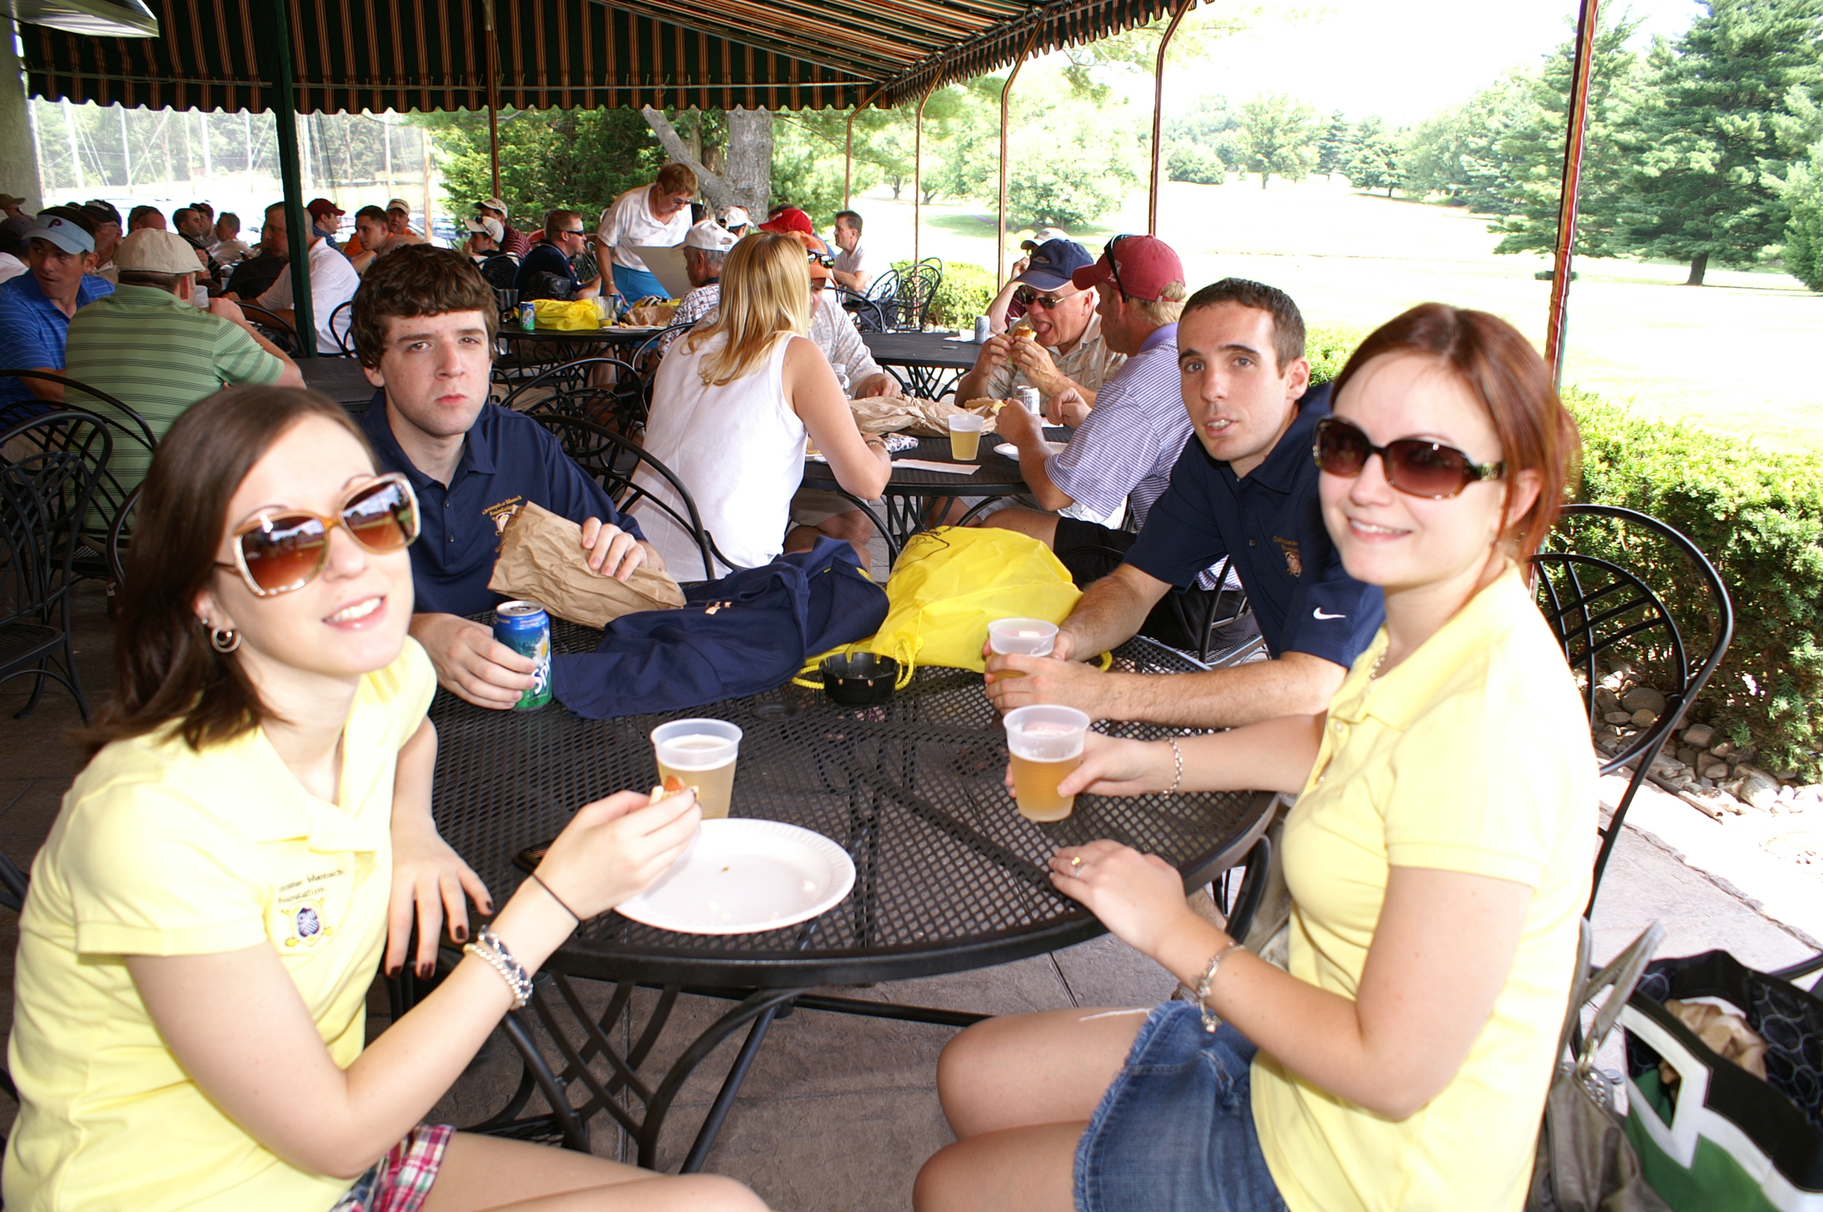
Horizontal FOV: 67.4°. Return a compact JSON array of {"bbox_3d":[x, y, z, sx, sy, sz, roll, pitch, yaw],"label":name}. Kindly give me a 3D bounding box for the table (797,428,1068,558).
[{"bbox_3d":[0.012,-0.092,3.672,1.180,0.720,1.180,1,16,0],"label":"table"}]

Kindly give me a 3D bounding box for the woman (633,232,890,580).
[{"bbox_3d":[-0.325,-0.199,3.134,0.470,1.270,0.740,11,19,30],"label":"woman"}]

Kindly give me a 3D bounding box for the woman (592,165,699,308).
[{"bbox_3d":[-1.320,-1.497,7.023,0.480,1.510,0.570,-13,22,-41],"label":"woman"}]

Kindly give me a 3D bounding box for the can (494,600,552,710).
[{"bbox_3d":[-0.469,0.061,1.663,0.066,0.122,0.066,-3,17,-14],"label":"can"}]

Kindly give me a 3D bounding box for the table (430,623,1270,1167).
[{"bbox_3d":[-0.163,0.479,1.802,1.190,0.730,1.190,2,16,0],"label":"table"}]

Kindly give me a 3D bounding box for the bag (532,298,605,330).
[{"bbox_3d":[-1.618,-1.376,6.436,0.360,0.135,0.240,1,16,-3],"label":"bag"}]

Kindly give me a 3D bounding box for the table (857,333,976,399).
[{"bbox_3d":[0.142,-0.800,6.174,1.180,0.730,1.180,2,16,0],"label":"table"}]

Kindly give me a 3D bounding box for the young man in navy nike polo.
[{"bbox_3d":[0.436,0.162,1.994,0.730,1.260,0.540,-10,20,-33],"label":"young man in navy nike polo"}]

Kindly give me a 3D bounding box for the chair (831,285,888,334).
[{"bbox_3d":[-0.400,-1.140,6.910,0.580,0.900,0.600,-5,17,-20],"label":"chair"}]

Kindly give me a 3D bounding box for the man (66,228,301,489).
[{"bbox_3d":[-2.009,-0.430,3.851,0.530,1.220,0.740,11,19,29],"label":"man"}]

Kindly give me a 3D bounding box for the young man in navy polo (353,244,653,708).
[{"bbox_3d":[-0.612,0.121,1.945,0.580,1.260,0.750,-10,19,-32],"label":"young man in navy polo"}]

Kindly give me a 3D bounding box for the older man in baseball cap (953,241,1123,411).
[{"bbox_3d":[0.428,-0.451,4.033,0.600,1.220,0.750,10,19,29],"label":"older man in baseball cap"}]

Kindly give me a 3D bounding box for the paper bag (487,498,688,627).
[{"bbox_3d":[-0.439,-0.046,1.860,0.250,0.080,0.130,26,60,0],"label":"paper bag"}]

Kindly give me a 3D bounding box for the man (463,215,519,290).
[{"bbox_3d":[-2.727,-1.896,8.784,0.800,1.220,0.550,15,21,39],"label":"man"}]

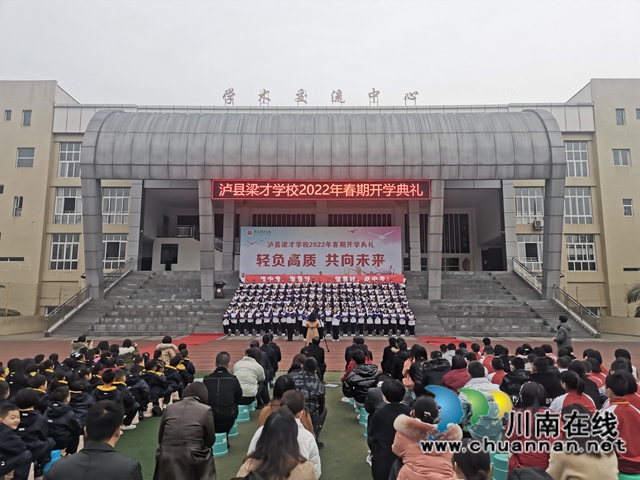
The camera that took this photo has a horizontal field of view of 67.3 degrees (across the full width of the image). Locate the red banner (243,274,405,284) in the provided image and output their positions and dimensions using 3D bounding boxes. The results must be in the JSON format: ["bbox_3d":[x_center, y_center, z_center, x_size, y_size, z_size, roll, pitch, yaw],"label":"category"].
[{"bbox_3d":[0.343,2.717,32.935,10.894,0.636,0.100,0,-8,0],"label":"red banner"}]

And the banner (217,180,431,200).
[{"bbox_3d":[0.109,-3.404,32.860,14.943,1.400,0.200,0,-8,0],"label":"banner"}]

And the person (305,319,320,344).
[{"bbox_3d":[-0.253,3.411,17.399,0.507,1.548,0.380,0,-8,0],"label":"person"}]

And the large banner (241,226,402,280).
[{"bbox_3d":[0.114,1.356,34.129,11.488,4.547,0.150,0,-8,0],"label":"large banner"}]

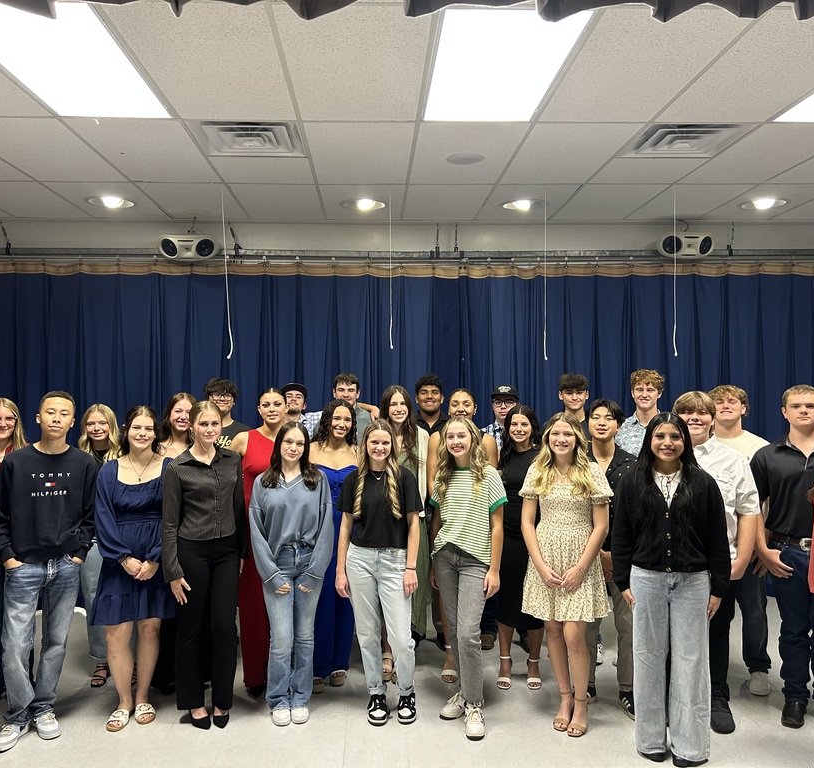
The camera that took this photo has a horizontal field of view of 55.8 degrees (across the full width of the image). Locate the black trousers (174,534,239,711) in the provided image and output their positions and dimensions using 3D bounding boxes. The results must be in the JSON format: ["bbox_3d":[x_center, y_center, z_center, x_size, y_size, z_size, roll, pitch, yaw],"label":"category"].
[{"bbox_3d":[-1.092,1.280,4.190,0.345,0.955,0.260,0,0,-19],"label":"black trousers"}]

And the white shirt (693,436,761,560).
[{"bbox_3d":[1.565,0.590,4.100,0.560,0.690,0.300,-1,-1,12],"label":"white shirt"}]

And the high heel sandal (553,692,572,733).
[{"bbox_3d":[0.829,1.725,4.080,0.086,0.130,0.235,-1,0,17],"label":"high heel sandal"}]

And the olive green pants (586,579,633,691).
[{"bbox_3d":[1.151,1.254,4.330,0.370,0.900,0.280,-1,0,11],"label":"olive green pants"}]

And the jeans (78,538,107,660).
[{"bbox_3d":[-1.810,1.278,4.680,0.360,0.785,0.280,0,-1,-9],"label":"jeans"}]

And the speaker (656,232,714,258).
[{"bbox_3d":[2.202,-1.093,6.080,0.400,0.190,0.210,0,9,-3],"label":"speaker"}]

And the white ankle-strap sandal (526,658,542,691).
[{"bbox_3d":[0.766,1.730,4.630,0.088,0.130,0.235,-1,0,11],"label":"white ankle-strap sandal"}]

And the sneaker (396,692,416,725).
[{"bbox_3d":[0.000,1.726,4.135,0.108,0.120,0.280,0,-1,2],"label":"sneaker"}]

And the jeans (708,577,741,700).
[{"bbox_3d":[1.543,1.272,4.070,0.400,0.835,0.290,-1,-1,11],"label":"jeans"}]

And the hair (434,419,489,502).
[{"bbox_3d":[0.272,0.391,3.980,0.300,0.450,0.250,-1,-1,7],"label":"hair"}]

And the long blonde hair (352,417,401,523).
[{"bbox_3d":[-0.159,0.453,4.140,0.260,0.550,0.250,0,-1,-3],"label":"long blonde hair"}]

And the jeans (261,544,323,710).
[{"bbox_3d":[-0.615,1.306,4.130,0.335,0.890,0.270,0,-1,-6],"label":"jeans"}]

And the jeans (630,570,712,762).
[{"bbox_3d":[1.276,1.284,3.740,0.385,0.960,0.280,-1,0,17],"label":"jeans"}]

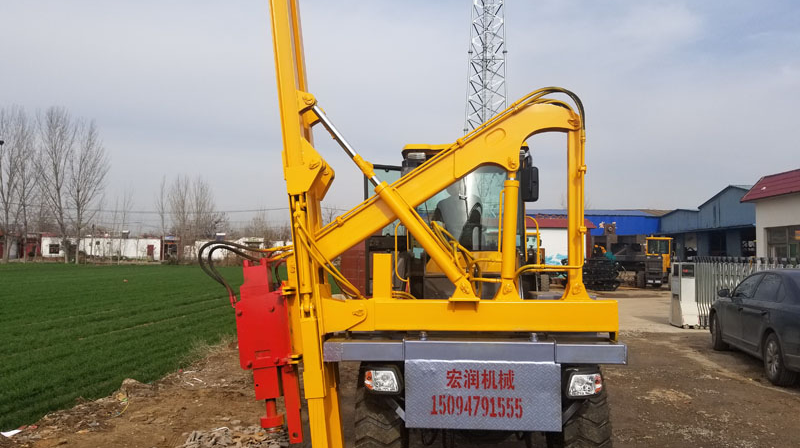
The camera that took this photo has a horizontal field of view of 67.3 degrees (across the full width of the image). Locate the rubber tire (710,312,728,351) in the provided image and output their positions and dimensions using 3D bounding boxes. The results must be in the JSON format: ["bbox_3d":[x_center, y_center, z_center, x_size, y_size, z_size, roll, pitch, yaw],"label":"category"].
[{"bbox_3d":[5.423,1.825,10.200,0.220,0.660,0.660,0,-3,15],"label":"rubber tire"}]

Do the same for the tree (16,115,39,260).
[{"bbox_3d":[-32.811,-3.155,53.314,2.800,13.260,2.800,3,-3,-32],"label":"tree"}]

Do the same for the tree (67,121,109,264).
[{"bbox_3d":[-27.523,-2.850,53.303,3.400,12.790,3.400,3,-3,-27],"label":"tree"}]

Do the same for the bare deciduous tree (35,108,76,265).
[{"bbox_3d":[-29.981,-3.507,53.332,3.500,14.000,3.500,3,-3,-29],"label":"bare deciduous tree"}]

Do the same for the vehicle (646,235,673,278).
[{"bbox_3d":[13.311,1.987,31.002,1.800,2.600,3.800,0,-3,18],"label":"vehicle"}]

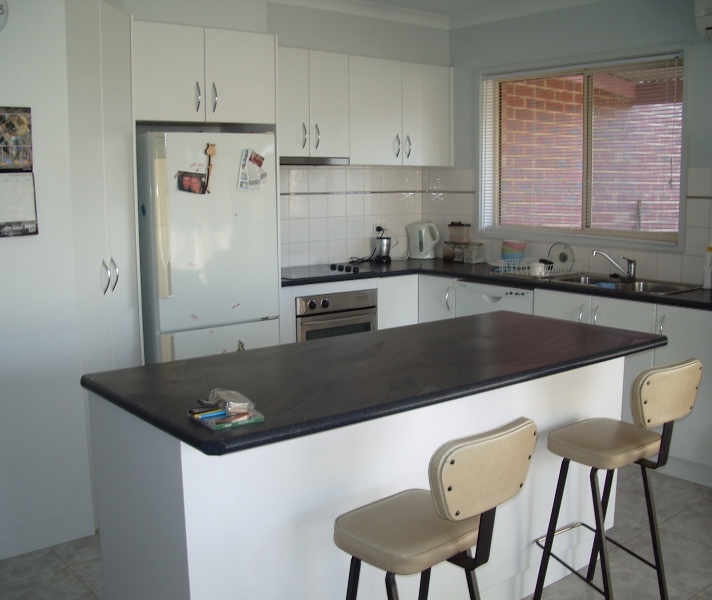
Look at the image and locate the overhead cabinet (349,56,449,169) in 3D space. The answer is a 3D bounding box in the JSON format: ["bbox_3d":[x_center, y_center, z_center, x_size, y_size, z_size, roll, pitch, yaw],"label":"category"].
[{"bbox_3d":[0.237,-1.243,5.440,0.918,0.674,0.286,-7,11,-39],"label":"overhead cabinet"}]

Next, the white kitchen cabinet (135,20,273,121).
[{"bbox_3d":[-0.923,-1.169,4.308,0.821,0.470,0.566,-7,11,-39],"label":"white kitchen cabinet"}]

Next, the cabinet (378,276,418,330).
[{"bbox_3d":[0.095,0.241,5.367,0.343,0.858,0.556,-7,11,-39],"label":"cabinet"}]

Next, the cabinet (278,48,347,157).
[{"bbox_3d":[-0.357,-1.190,4.956,0.617,0.630,0.286,-7,11,-39],"label":"cabinet"}]

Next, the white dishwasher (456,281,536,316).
[{"bbox_3d":[1.019,0.285,4.957,0.566,0.827,0.605,-7,11,-39],"label":"white dishwasher"}]

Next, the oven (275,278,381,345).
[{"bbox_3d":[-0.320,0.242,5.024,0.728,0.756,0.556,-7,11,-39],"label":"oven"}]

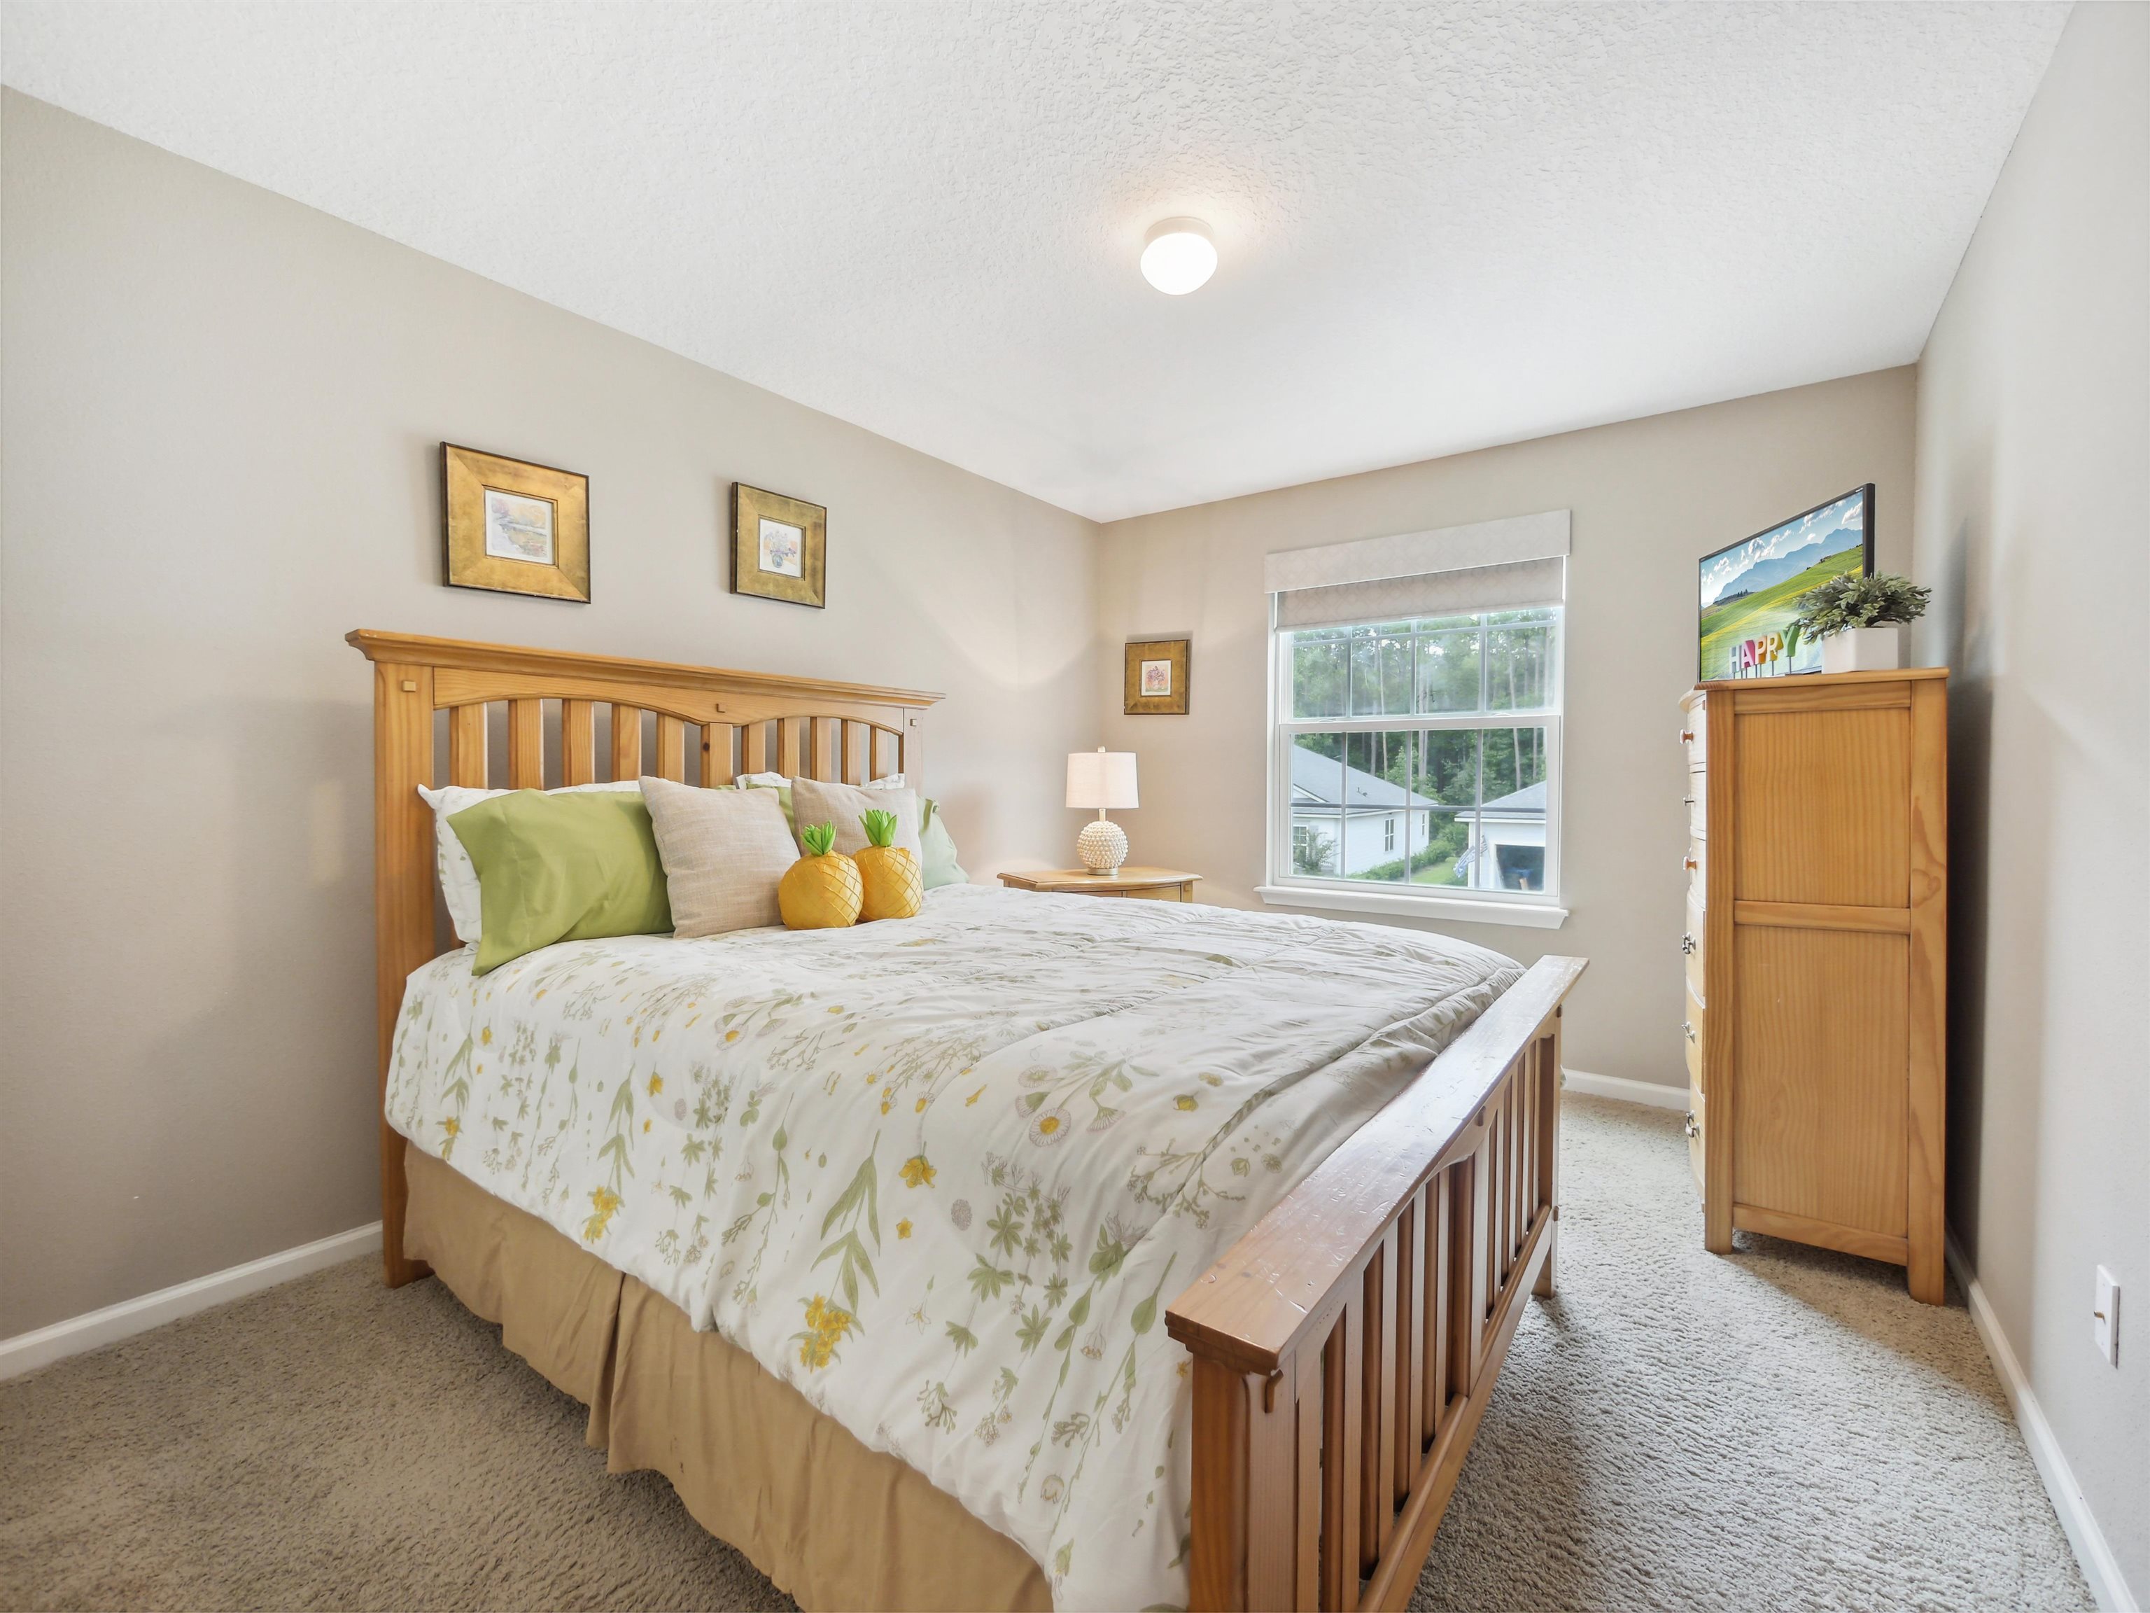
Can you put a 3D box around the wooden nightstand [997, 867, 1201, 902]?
[{"bbox_3d":[0.106,0.679,3.817,0.760,0.750,0.450,0,1,-24],"label":"wooden nightstand"}]

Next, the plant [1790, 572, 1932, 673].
[{"bbox_3d":[1.862,-0.430,2.060,0.260,0.245,0.250,0,2,6],"label":"plant"}]

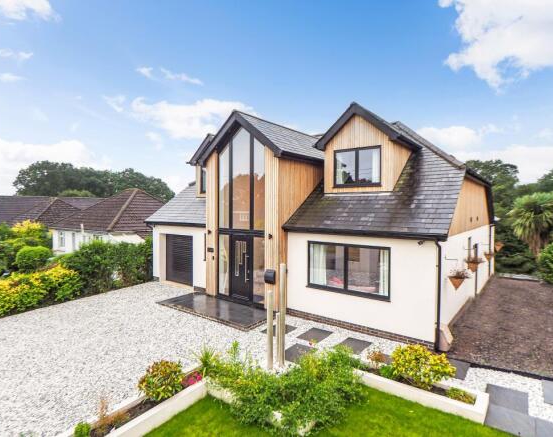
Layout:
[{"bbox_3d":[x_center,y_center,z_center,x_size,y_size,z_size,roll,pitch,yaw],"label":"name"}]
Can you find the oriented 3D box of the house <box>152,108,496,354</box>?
[{"bbox_3d":[1.950,-0.500,13.600,12.000,6.700,10.200,2,2,38],"label":"house"}]

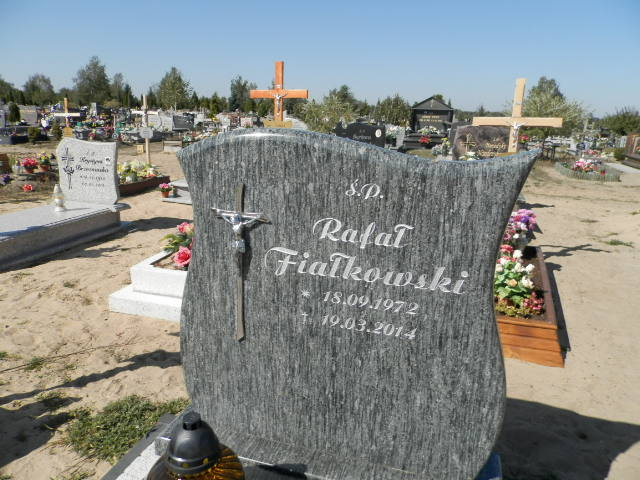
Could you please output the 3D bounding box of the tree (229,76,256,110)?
[{"bbox_3d":[-8.005,-14.416,47.961,2.867,4.823,2.867,2,15,0],"label":"tree"}]

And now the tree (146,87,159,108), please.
[{"bbox_3d":[-20.089,-16.461,55.795,1.435,3.934,1.435,2,15,0],"label":"tree"}]

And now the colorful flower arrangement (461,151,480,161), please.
[{"bbox_3d":[3.369,-1.869,10.347,0.450,0.280,0.360,7,16,17],"label":"colorful flower arrangement"}]

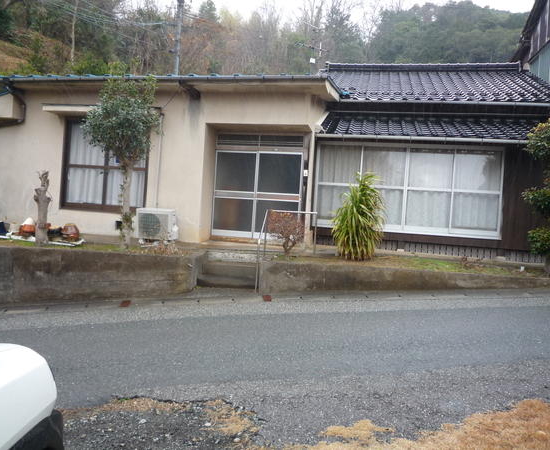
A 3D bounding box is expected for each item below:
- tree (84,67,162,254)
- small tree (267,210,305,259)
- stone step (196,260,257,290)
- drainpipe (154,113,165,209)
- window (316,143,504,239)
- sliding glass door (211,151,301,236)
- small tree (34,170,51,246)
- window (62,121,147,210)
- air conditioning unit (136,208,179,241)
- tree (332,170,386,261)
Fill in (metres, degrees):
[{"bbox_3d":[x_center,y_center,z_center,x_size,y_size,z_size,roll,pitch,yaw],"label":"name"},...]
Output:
[{"bbox_3d":[-2.507,-1.106,7.100,1.261,2.982,1.200,4,0,10],"label":"tree"},{"bbox_3d":[0.184,0.152,6.950,0.579,0.770,0.580,4,0,10],"label":"small tree"},{"bbox_3d":[-0.670,0.752,6.583,0.933,0.300,0.650,4,0,10],"label":"stone step"},{"bbox_3d":[-2.313,-1.274,8.633,0.065,1.896,0.065,4,0,10],"label":"drainpipe"},{"bbox_3d":[2.603,-0.716,8.605,3.593,1.740,0.120,4,0,10],"label":"window"},{"bbox_3d":[-0.375,-0.621,9.073,1.860,1.797,0.100,4,0,10],"label":"sliding glass door"},{"bbox_3d":[-3.534,-0.251,6.600,0.220,1.158,0.240,4,0,10],"label":"small tree"},{"bbox_3d":[-3.503,-1.209,8.921,1.895,1.888,0.120,4,0,10],"label":"window"},{"bbox_3d":[-2.299,0.004,8.415,0.709,0.567,0.290,4,0,10],"label":"air conditioning unit"},{"bbox_3d":[1.346,-0.159,6.900,0.834,1.449,0.850,4,0,10],"label":"tree"}]

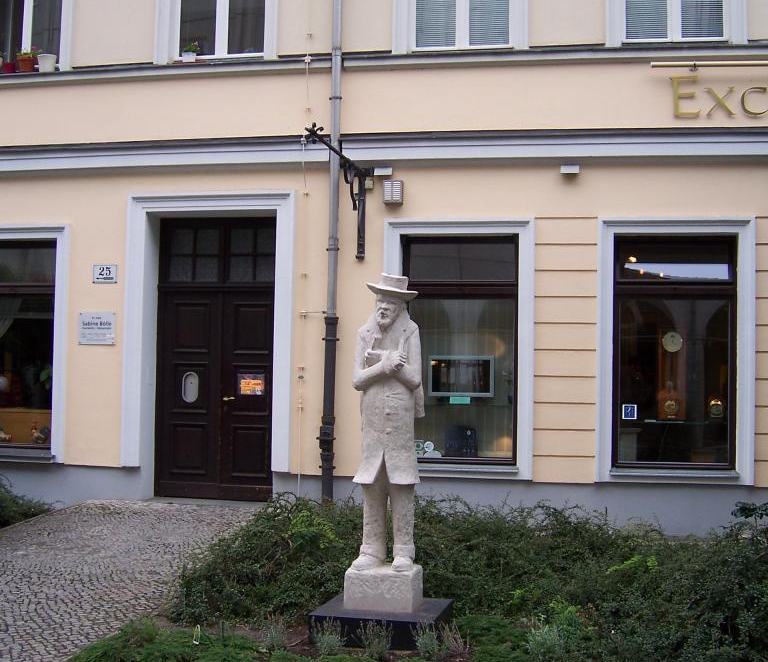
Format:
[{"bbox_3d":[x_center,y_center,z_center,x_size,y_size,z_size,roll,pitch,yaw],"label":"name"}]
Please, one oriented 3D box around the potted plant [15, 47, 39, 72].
[{"bbox_3d":[-3.845,-2.922,11.484,0.240,0.260,0.220,0,-3,10],"label":"potted plant"}]

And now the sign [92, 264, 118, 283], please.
[{"bbox_3d":[-2.977,-0.609,11.381,0.270,0.190,0.020,1,-2,11],"label":"sign"}]

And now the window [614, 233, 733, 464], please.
[{"bbox_3d":[2.776,0.201,10.227,1.140,2.240,0.120,0,-3,10],"label":"window"}]

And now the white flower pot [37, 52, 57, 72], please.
[{"bbox_3d":[-3.578,-2.844,11.300,0.200,0.210,0.200,1,-2,0],"label":"white flower pot"}]

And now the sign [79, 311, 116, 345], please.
[{"bbox_3d":[-3.059,-0.021,11.370,0.410,0.340,0.020,1,-2,11],"label":"sign"}]

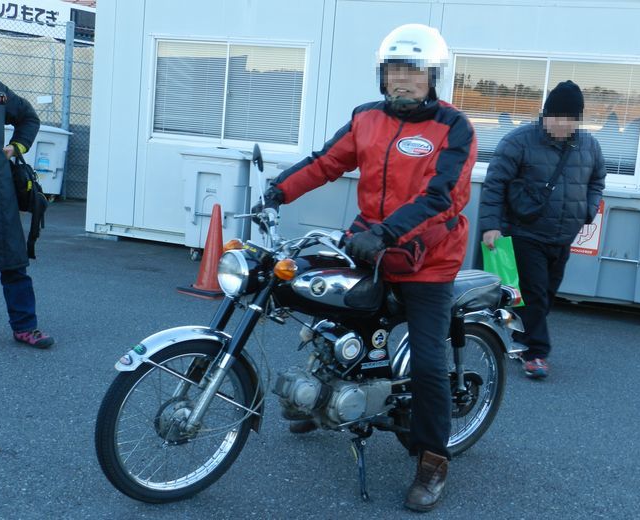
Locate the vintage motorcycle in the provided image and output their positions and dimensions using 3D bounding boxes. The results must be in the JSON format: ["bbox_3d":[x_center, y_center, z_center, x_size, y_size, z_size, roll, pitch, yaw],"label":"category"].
[{"bbox_3d":[0.100,0.240,3.426,1.890,1.170,0.700,-1,10,-33],"label":"vintage motorcycle"}]

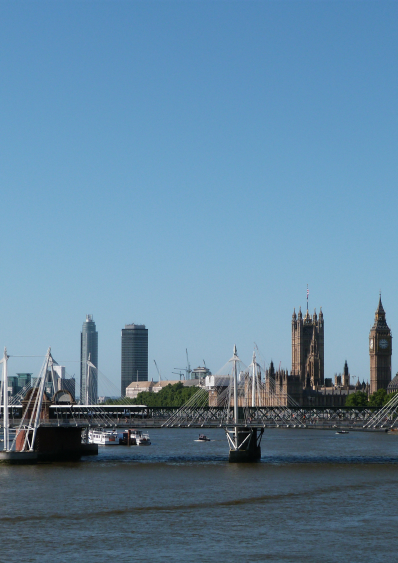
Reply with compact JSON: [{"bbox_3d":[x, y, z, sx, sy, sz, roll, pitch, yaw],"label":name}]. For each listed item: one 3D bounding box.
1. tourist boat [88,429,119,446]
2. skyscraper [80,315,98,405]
[{"bbox_3d":[-34.950,57.020,550.980,5.200,5.800,26.000,1,-5,-17],"label":"tourist boat"},{"bbox_3d":[-208.100,152.090,2847.010,32.000,181.000,32.000,0,-5,-4],"label":"skyscraper"}]

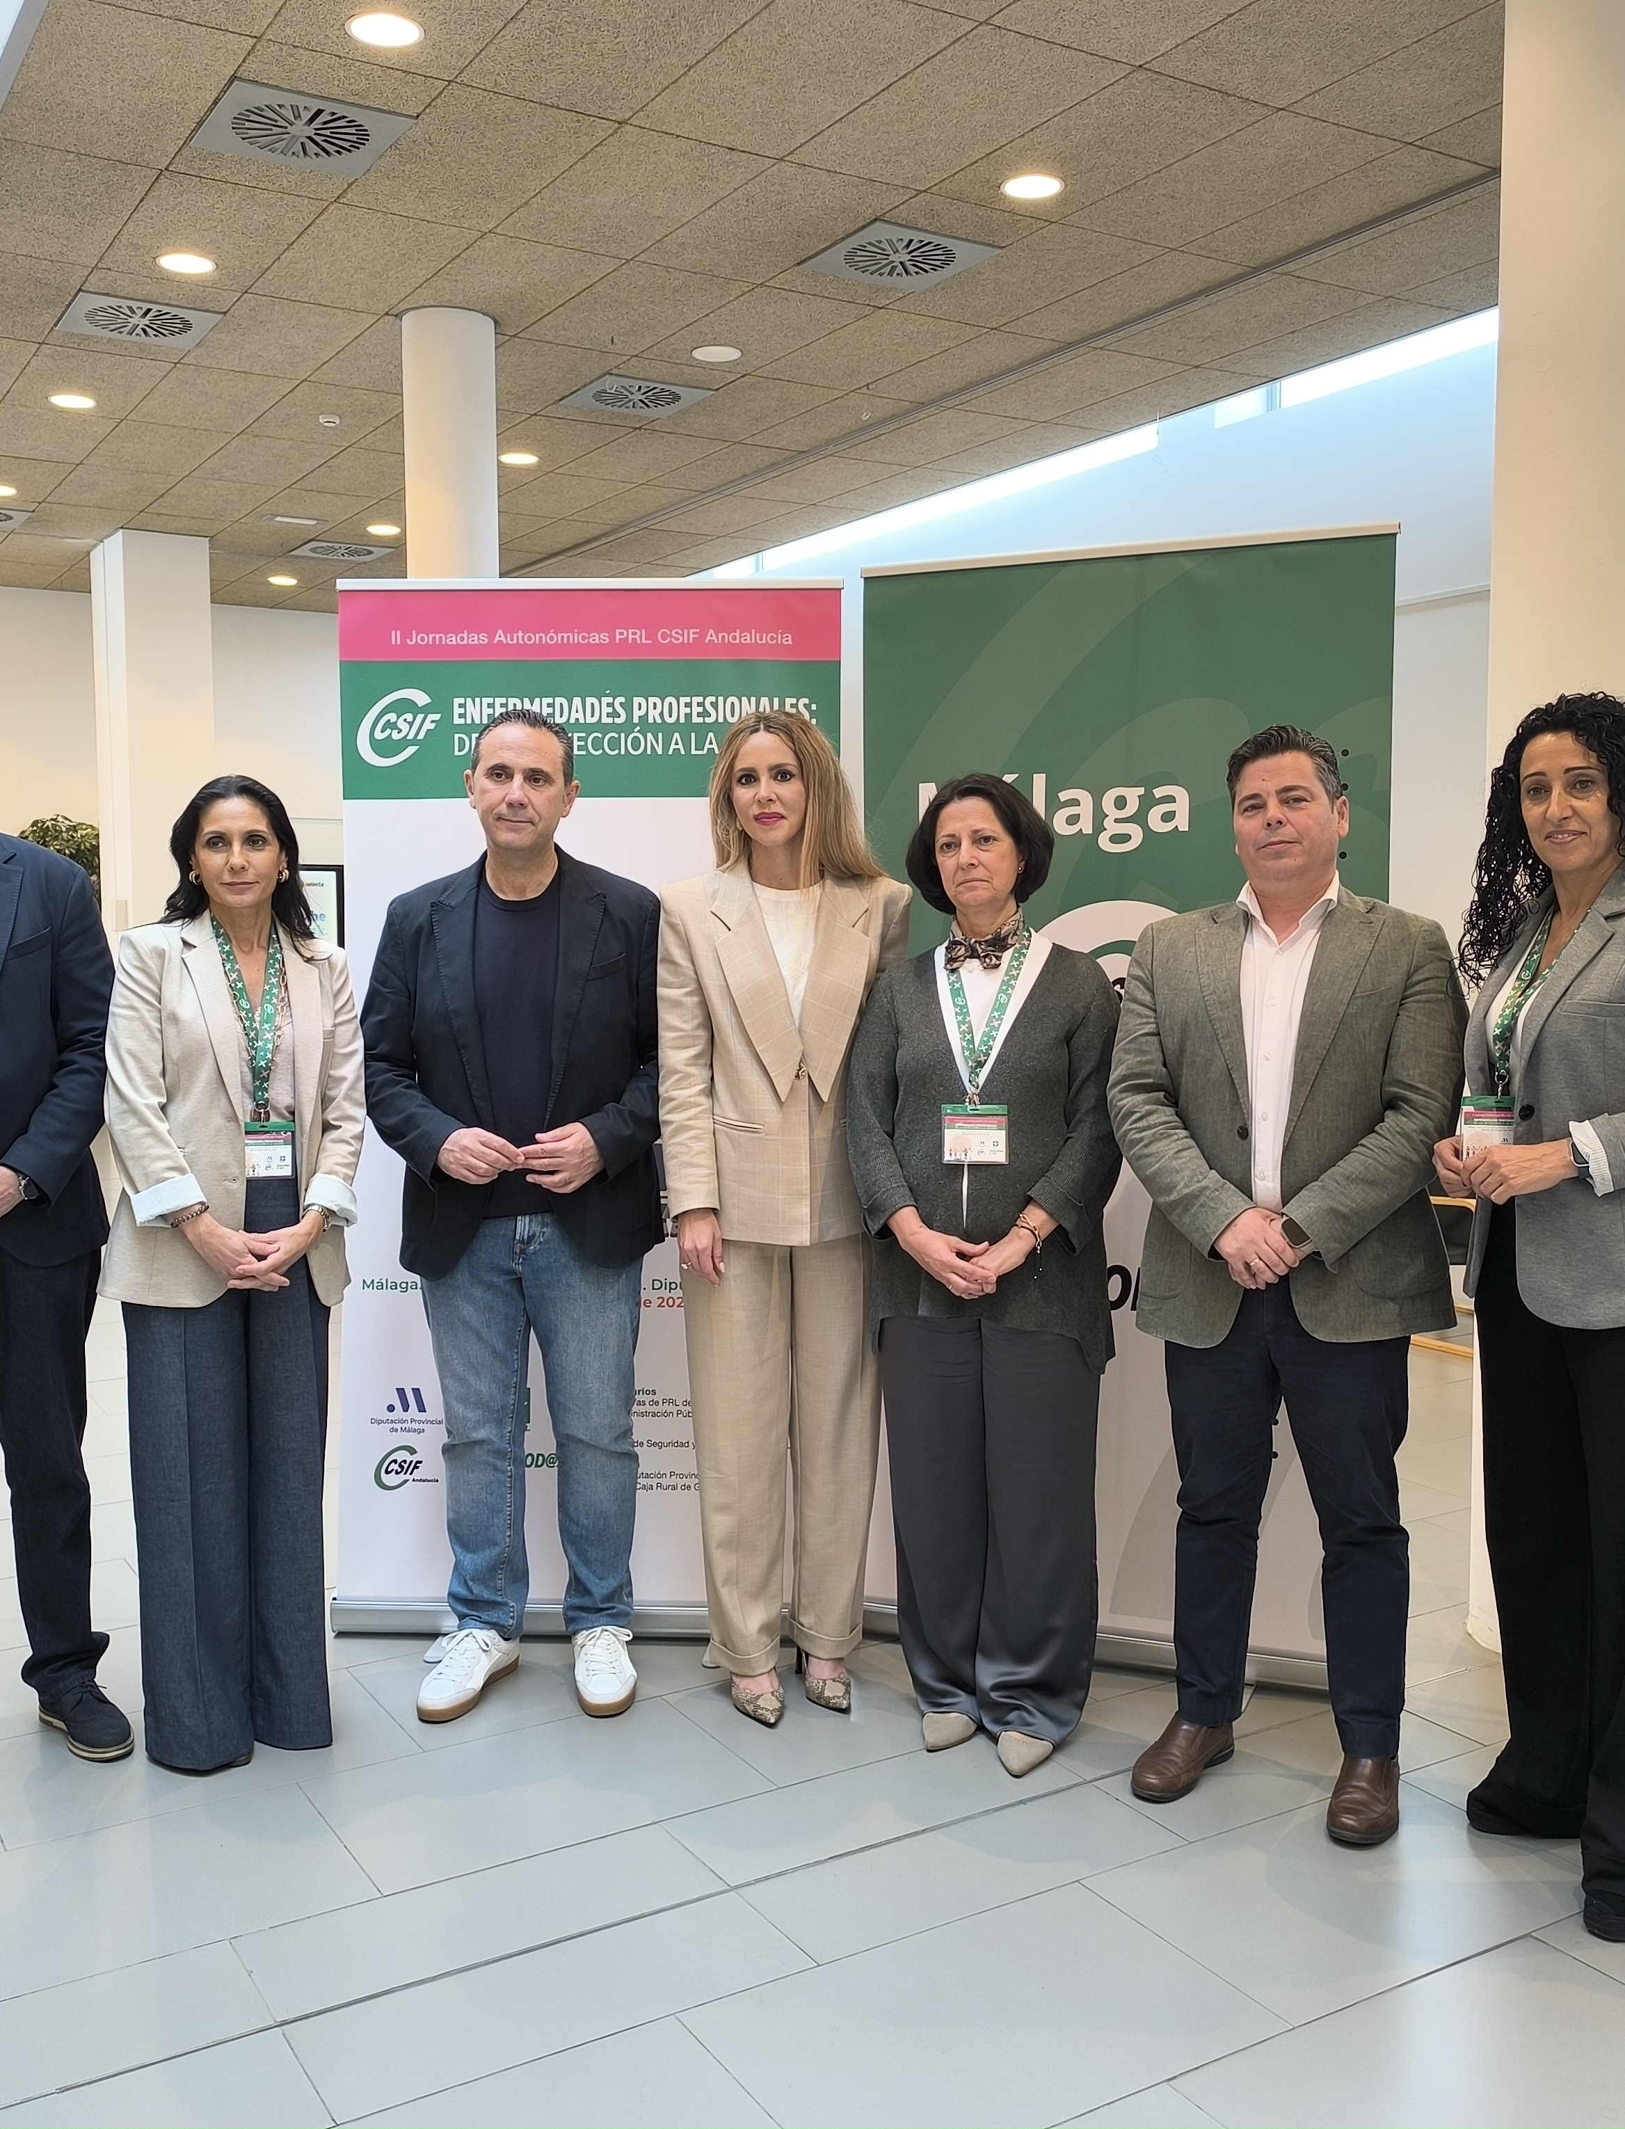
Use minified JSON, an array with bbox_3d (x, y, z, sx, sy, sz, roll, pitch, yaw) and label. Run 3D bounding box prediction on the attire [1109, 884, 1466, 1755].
[{"bbox_3d":[0.770,0.413,3.113,0.580,1.416,0.330,1,4,14],"label":"attire"}]

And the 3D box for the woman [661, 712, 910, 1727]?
[{"bbox_3d":[-0.050,0.262,3.425,0.470,1.790,0.320,0,4,-8],"label":"woman"}]

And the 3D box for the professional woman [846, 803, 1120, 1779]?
[{"bbox_3d":[0.299,0.338,3.247,0.490,1.665,0.330,1,4,10],"label":"professional woman"}]

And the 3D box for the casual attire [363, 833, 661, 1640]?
[{"bbox_3d":[-0.551,0.350,3.514,0.540,1.481,0.310,0,4,-4],"label":"casual attire"}]

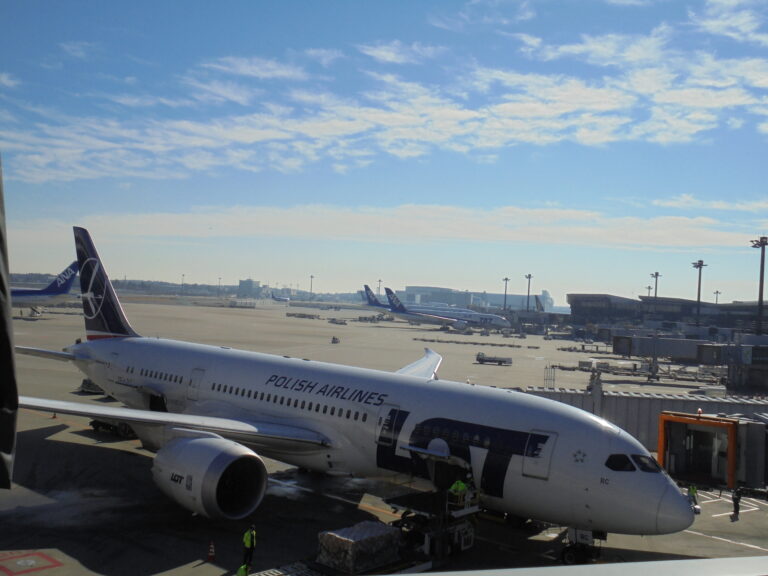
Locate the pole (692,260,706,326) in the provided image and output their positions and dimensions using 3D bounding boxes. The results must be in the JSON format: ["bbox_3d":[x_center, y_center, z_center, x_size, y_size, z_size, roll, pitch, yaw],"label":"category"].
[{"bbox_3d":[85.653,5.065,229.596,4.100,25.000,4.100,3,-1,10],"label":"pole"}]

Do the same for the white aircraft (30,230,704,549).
[{"bbox_3d":[-7.179,3.953,55.474,56.700,16.900,60.100,3,-1,42],"label":"white aircraft"}]

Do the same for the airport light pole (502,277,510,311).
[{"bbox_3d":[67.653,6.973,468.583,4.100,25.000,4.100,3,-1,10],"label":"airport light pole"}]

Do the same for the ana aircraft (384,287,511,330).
[{"bbox_3d":[27.445,9.883,369.038,56.900,16.900,60.100,3,-1,10],"label":"ana aircraft"}]

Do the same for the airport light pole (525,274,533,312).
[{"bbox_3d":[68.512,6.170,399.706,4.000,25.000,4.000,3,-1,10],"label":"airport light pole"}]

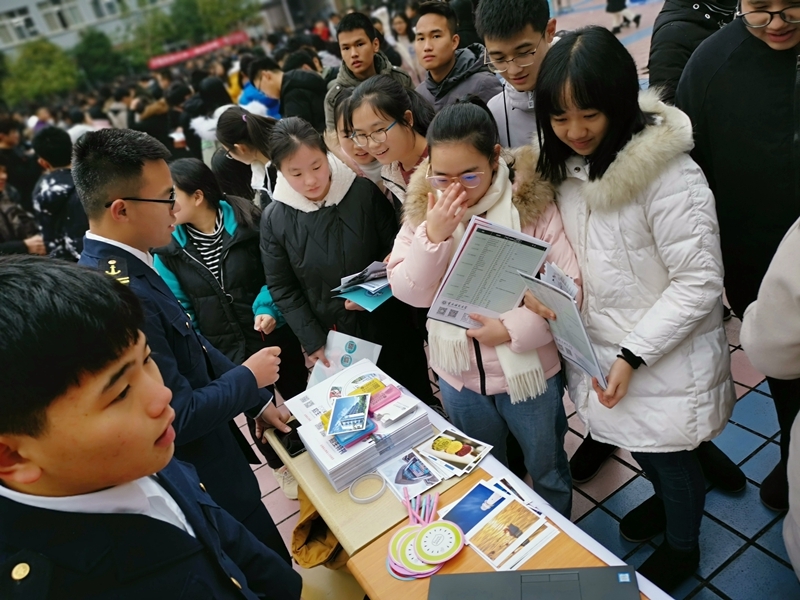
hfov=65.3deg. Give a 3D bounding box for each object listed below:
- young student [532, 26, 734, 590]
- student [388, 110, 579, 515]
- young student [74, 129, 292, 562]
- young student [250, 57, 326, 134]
[{"bbox_3d":[0.598,0.093,1.620,0.430,1.540,0.540,-31,28,-26],"label":"young student"},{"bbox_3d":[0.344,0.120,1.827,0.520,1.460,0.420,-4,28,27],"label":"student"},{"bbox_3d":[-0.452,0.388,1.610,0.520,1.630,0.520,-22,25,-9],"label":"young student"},{"bbox_3d":[-0.376,-0.605,3.597,0.420,1.610,0.500,-14,25,9],"label":"young student"}]

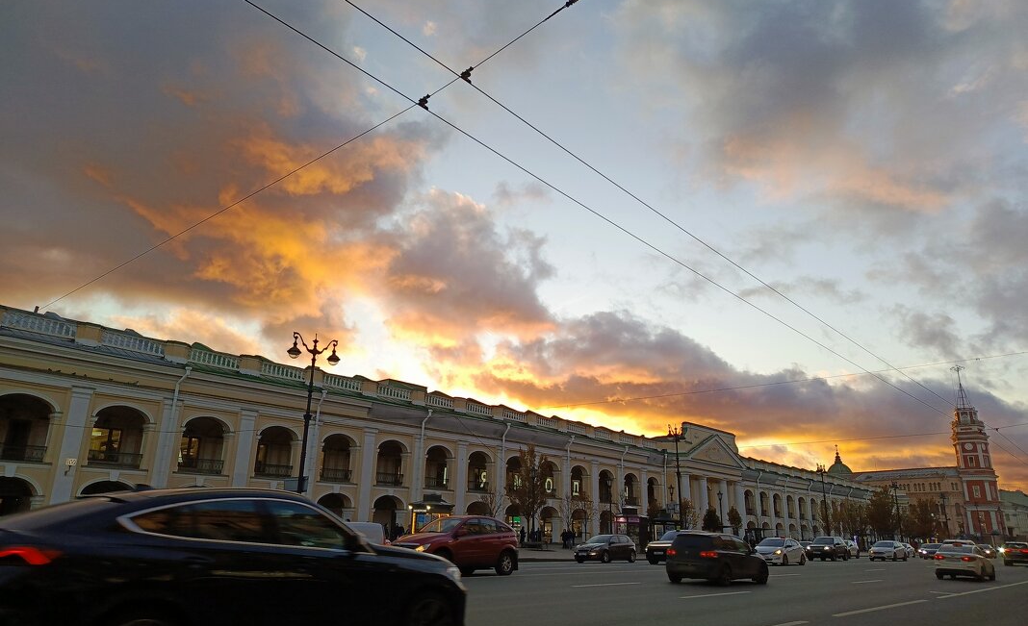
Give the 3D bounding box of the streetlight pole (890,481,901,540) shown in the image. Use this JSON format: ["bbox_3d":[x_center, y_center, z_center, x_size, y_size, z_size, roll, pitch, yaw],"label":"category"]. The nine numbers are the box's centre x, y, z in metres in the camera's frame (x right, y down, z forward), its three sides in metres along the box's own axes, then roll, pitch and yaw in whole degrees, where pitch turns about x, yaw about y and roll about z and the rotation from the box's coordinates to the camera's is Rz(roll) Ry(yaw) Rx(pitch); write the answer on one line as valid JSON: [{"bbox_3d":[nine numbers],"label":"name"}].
[{"bbox_3d":[52.720,27.924,93.338,0.620,9.750,2.600,-15,-24,40],"label":"streetlight pole"}]

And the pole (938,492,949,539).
[{"bbox_3d":[72.201,34.959,113.400,0.620,9.750,2.600,-15,-24,40],"label":"pole"}]

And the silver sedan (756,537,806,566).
[{"bbox_3d":[15.605,13.921,39.869,1.696,1.467,4.363,-15,-24,40],"label":"silver sedan"}]

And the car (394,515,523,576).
[{"bbox_3d":[-1.750,7.353,21.594,1.880,1.740,4.452,-14,-23,38],"label":"car"}]

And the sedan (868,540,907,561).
[{"bbox_3d":[29.515,18.812,53.901,1.808,1.483,4.503,-15,-24,41],"label":"sedan"}]

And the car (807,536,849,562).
[{"bbox_3d":[23.974,18.044,52.213,1.888,1.702,4.623,-15,-24,40],"label":"car"}]

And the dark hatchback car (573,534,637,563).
[{"bbox_3d":[5.203,13.236,38.308,1.810,1.467,4.354,-14,-24,39],"label":"dark hatchback car"}]

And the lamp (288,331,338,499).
[{"bbox_3d":[-9.073,5.618,29.670,0.620,9.750,2.650,-15,-24,40],"label":"lamp"}]

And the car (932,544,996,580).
[{"bbox_3d":[20.081,11.134,30.445,1.786,1.443,4.550,-14,-24,39],"label":"car"}]

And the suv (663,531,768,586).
[{"bbox_3d":[6.469,7.686,21.513,1.820,1.540,4.280,-14,-24,39],"label":"suv"}]

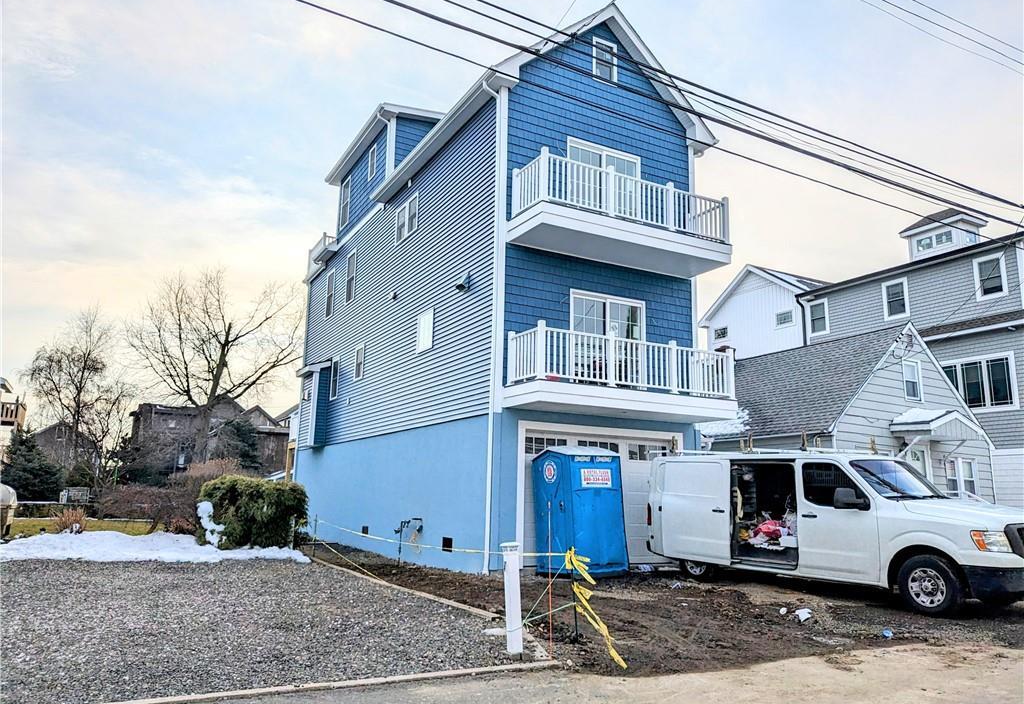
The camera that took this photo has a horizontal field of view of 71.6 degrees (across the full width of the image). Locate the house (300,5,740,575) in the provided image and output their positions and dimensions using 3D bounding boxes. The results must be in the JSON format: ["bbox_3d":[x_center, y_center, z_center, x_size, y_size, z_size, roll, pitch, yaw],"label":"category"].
[{"bbox_3d":[-1.521,-0.557,20.633,5.950,11.650,16.550,7,-12,-29],"label":"house"}]

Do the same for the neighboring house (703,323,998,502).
[{"bbox_3d":[8.057,2.828,21.833,6.900,5.800,10.600,7,-12,-29],"label":"neighboring house"}]

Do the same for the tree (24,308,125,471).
[{"bbox_3d":[-25.880,3.283,42.000,5.915,11.500,5.500,7,-13,-31],"label":"tree"}]

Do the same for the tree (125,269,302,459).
[{"bbox_3d":[-15.347,1.954,37.000,9.693,12.383,9.000,5,-12,-22],"label":"tree"}]

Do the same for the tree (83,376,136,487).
[{"bbox_3d":[-20.975,4.664,37.000,2.814,6.652,2.800,7,-12,-29],"label":"tree"}]

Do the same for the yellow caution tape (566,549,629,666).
[{"bbox_3d":[0.842,2.425,6.892,0.300,0.966,1.011,5,-12,-19],"label":"yellow caution tape"}]

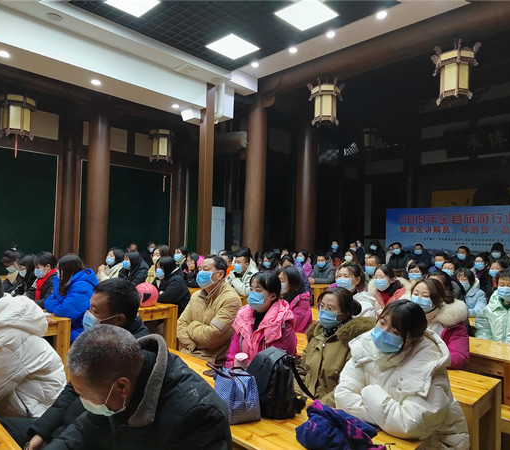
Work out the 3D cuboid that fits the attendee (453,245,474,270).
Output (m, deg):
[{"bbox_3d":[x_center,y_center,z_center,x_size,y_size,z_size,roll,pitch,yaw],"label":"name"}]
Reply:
[{"bbox_3d":[3.377,1.044,6.481,0.520,1.280,0.660,0,-2,37],"label":"attendee"}]

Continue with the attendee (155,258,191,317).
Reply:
[{"bbox_3d":[-0.905,0.897,3.982,0.650,1.200,0.470,3,-2,-42],"label":"attendee"}]

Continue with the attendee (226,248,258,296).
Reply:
[{"bbox_3d":[-0.167,0.999,5.322,0.540,1.380,0.750,0,-2,44],"label":"attendee"}]

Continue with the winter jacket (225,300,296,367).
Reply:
[{"bbox_3d":[0.007,0.749,2.244,0.460,0.630,0.380,0,-2,38],"label":"winter jacket"}]

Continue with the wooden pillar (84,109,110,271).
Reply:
[{"bbox_3d":[-2.599,-0.188,6.610,0.380,3.460,0.380,0,-2,44],"label":"wooden pillar"}]

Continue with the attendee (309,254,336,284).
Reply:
[{"bbox_3d":[1.157,1.126,6.834,0.540,1.290,0.750,0,-2,38],"label":"attendee"}]

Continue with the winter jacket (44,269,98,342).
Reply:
[{"bbox_3d":[-1.560,0.701,3.335,0.430,0.650,0.450,3,-2,-40],"label":"winter jacket"}]

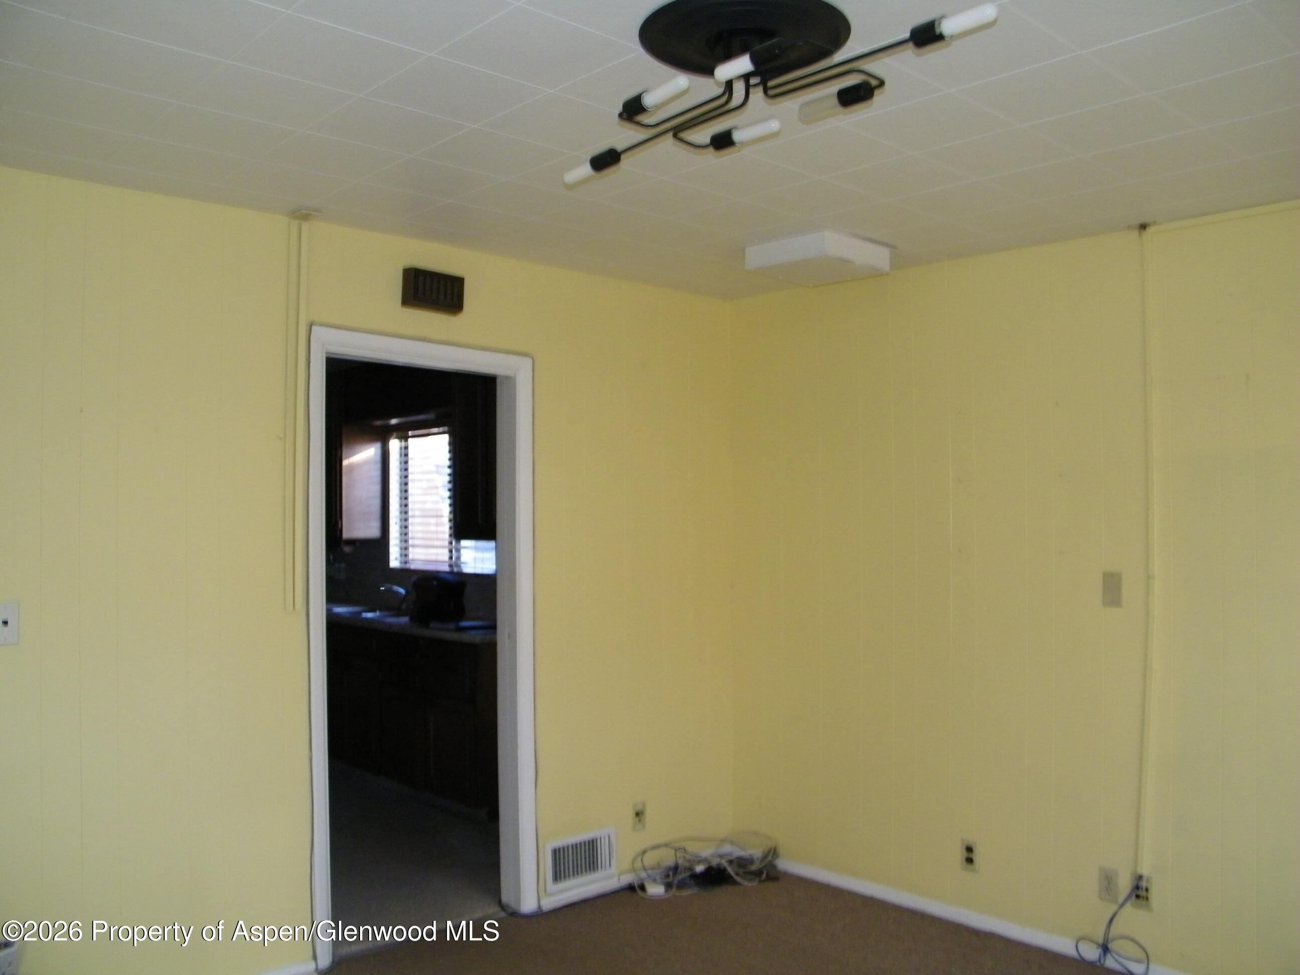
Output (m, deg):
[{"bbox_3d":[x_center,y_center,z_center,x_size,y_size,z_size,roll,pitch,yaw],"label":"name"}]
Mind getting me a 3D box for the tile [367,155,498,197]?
[{"bbox_3d":[-0.608,-0.875,2.972,0.305,0.020,0.305,1,0,-42],"label":"tile"}]

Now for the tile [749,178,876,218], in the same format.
[{"bbox_3d":[0.479,-0.860,3.115,0.303,0.015,0.303,1,-1,-42],"label":"tile"}]

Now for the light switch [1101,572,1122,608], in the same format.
[{"bbox_3d":[1.498,0.333,3.413,0.010,0.116,0.071,1,-1,-40],"label":"light switch"}]

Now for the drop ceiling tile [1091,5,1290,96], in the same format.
[{"bbox_3d":[1.058,-0.856,2.037,0.305,0.020,0.305,1,0,-42],"label":"drop ceiling tile"}]

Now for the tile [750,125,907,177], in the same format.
[{"bbox_3d":[0.455,-0.865,2.680,0.305,0.016,0.305,0,0,-42],"label":"tile"}]

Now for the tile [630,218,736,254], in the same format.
[{"bbox_3d":[0.067,-0.870,3.586,0.305,0.020,0.305,1,0,-42],"label":"tile"}]

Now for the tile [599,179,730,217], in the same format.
[{"bbox_3d":[0.048,-0.866,3.138,0.303,0.015,0.303,1,-1,-42],"label":"tile"}]

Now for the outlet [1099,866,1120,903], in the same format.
[{"bbox_3d":[1.487,1.290,3.413,0.010,0.115,0.071,1,-1,-40],"label":"outlet"}]

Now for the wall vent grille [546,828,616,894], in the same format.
[{"bbox_3d":[-0.269,1.486,4.181,0.350,0.197,0.016,1,-1,-43],"label":"wall vent grille"}]

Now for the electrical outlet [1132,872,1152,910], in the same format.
[{"bbox_3d":[1.613,1.329,3.373,0.010,0.116,0.071,0,0,-42],"label":"electrical outlet"}]

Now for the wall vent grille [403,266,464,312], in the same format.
[{"bbox_3d":[-0.762,-0.692,3.705,0.218,0.133,0.056,1,-1,-43],"label":"wall vent grille"}]

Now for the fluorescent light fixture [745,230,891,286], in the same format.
[{"bbox_3d":[0.602,-0.813,3.765,0.370,0.085,0.360,1,0,-42],"label":"fluorescent light fixture"}]

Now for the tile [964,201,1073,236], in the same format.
[{"bbox_3d":[1.131,-0.861,3.296,0.305,0.016,0.305,0,0,-42],"label":"tile"}]

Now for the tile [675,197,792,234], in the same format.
[{"bbox_3d":[0.270,-0.867,3.336,0.305,0.016,0.305,0,0,-42],"label":"tile"}]

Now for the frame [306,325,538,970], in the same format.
[{"bbox_3d":[-0.804,0.540,3.724,0.895,2.100,0.150,0,0,-42],"label":"frame"}]

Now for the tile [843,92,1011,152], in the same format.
[{"bbox_3d":[0.652,-0.850,2.413,0.305,0.022,0.305,0,0,-42],"label":"tile"}]

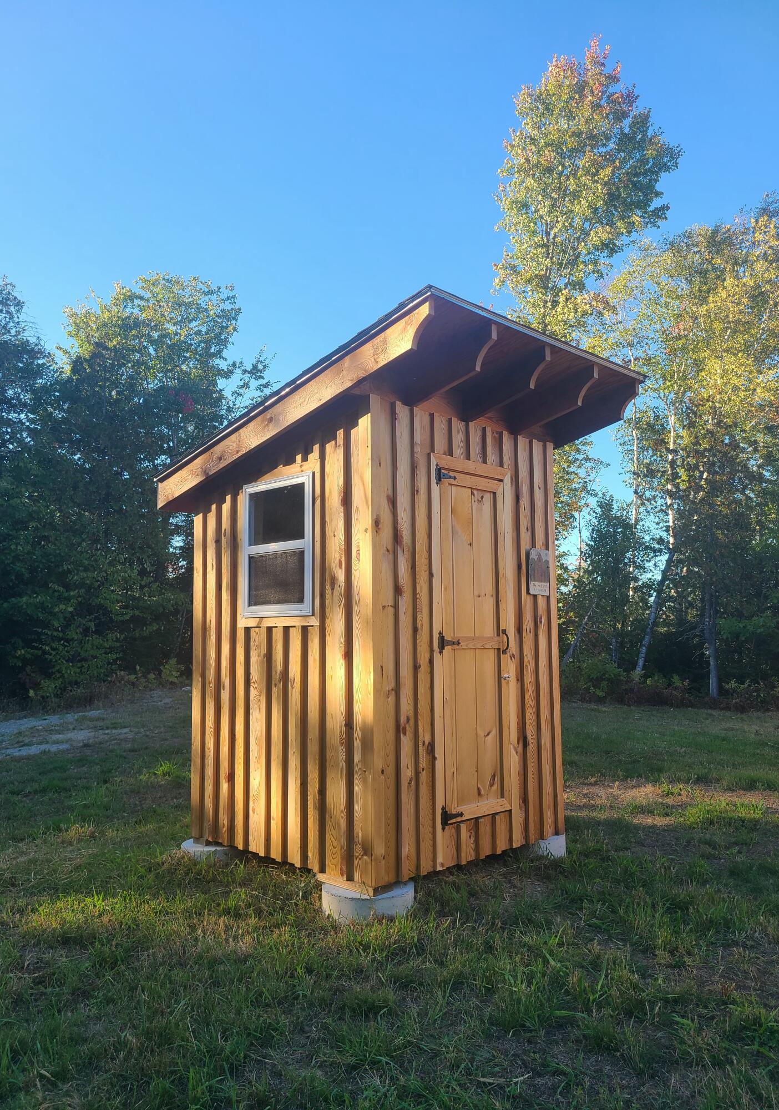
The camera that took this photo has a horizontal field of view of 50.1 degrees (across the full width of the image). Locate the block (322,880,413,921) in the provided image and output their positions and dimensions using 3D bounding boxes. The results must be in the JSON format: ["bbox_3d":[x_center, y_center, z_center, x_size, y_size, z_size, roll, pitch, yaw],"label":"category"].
[{"bbox_3d":[-0.106,1.720,4.174,0.459,0.127,0.459,5,-8,-44],"label":"block"}]

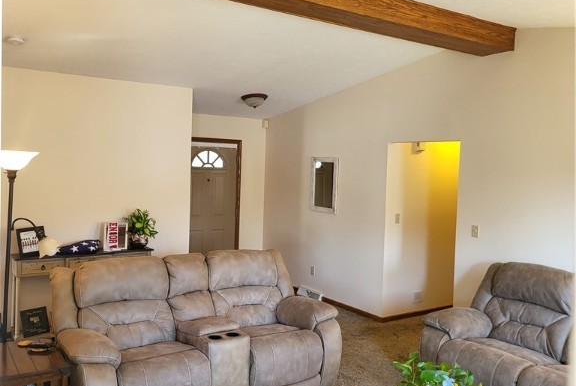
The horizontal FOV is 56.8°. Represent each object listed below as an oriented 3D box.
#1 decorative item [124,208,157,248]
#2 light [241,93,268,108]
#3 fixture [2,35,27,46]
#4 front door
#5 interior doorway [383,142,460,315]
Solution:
[{"bbox_3d":[-1.577,0.383,5.731,0.360,0.435,0.320,-1,4,-35],"label":"decorative item"},{"bbox_3d":[-0.406,-1.148,6.630,0.335,0.140,0.335,-4,-4,0],"label":"light"},{"bbox_3d":[-2.233,-1.249,4.365,0.145,0.045,0.145,-1,-5,-35],"label":"fixture"},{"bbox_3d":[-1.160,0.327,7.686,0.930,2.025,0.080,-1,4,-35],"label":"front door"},{"bbox_3d":[1.441,0.491,5.718,0.120,2.065,0.960,-1,4,-35],"label":"interior doorway"}]

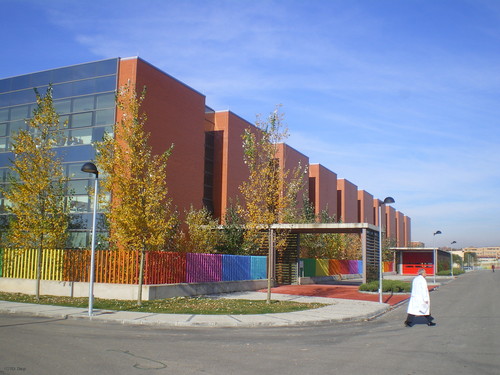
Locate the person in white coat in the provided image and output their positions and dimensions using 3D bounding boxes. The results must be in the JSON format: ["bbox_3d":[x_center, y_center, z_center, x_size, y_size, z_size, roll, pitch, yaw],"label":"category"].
[{"bbox_3d":[5.152,3.318,16.623,0.860,1.700,0.580,2,-8,-6],"label":"person in white coat"}]

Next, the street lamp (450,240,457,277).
[{"bbox_3d":[26.764,9.449,71.914,0.680,4.570,0.450,-2,-8,23],"label":"street lamp"}]

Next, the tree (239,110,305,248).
[{"bbox_3d":[0.883,0.627,23.440,2.750,8.410,2.750,1,-8,0],"label":"tree"}]

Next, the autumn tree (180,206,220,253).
[{"bbox_3d":[-2.926,3.570,32.537,2.400,4.849,2.400,-2,-8,23],"label":"autumn tree"}]

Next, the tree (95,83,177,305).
[{"bbox_3d":[-4.215,0.109,21.595,3.100,8.780,3.100,1,-8,0],"label":"tree"}]

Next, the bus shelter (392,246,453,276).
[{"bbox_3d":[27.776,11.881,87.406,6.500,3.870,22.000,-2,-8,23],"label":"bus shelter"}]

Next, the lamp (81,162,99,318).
[{"bbox_3d":[-4.737,1.503,16.170,0.450,4.570,0.680,-2,-8,23],"label":"lamp"}]

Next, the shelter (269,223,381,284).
[{"bbox_3d":[5.398,4.693,37.236,6.300,4.140,5.200,-2,-8,23],"label":"shelter"}]

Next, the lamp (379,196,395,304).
[{"bbox_3d":[5.900,2.676,23.574,0.680,4.550,0.450,-2,-8,23],"label":"lamp"}]

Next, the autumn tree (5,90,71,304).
[{"bbox_3d":[-8.600,0.112,23.002,2.750,9.000,2.750,-2,-8,23],"label":"autumn tree"}]

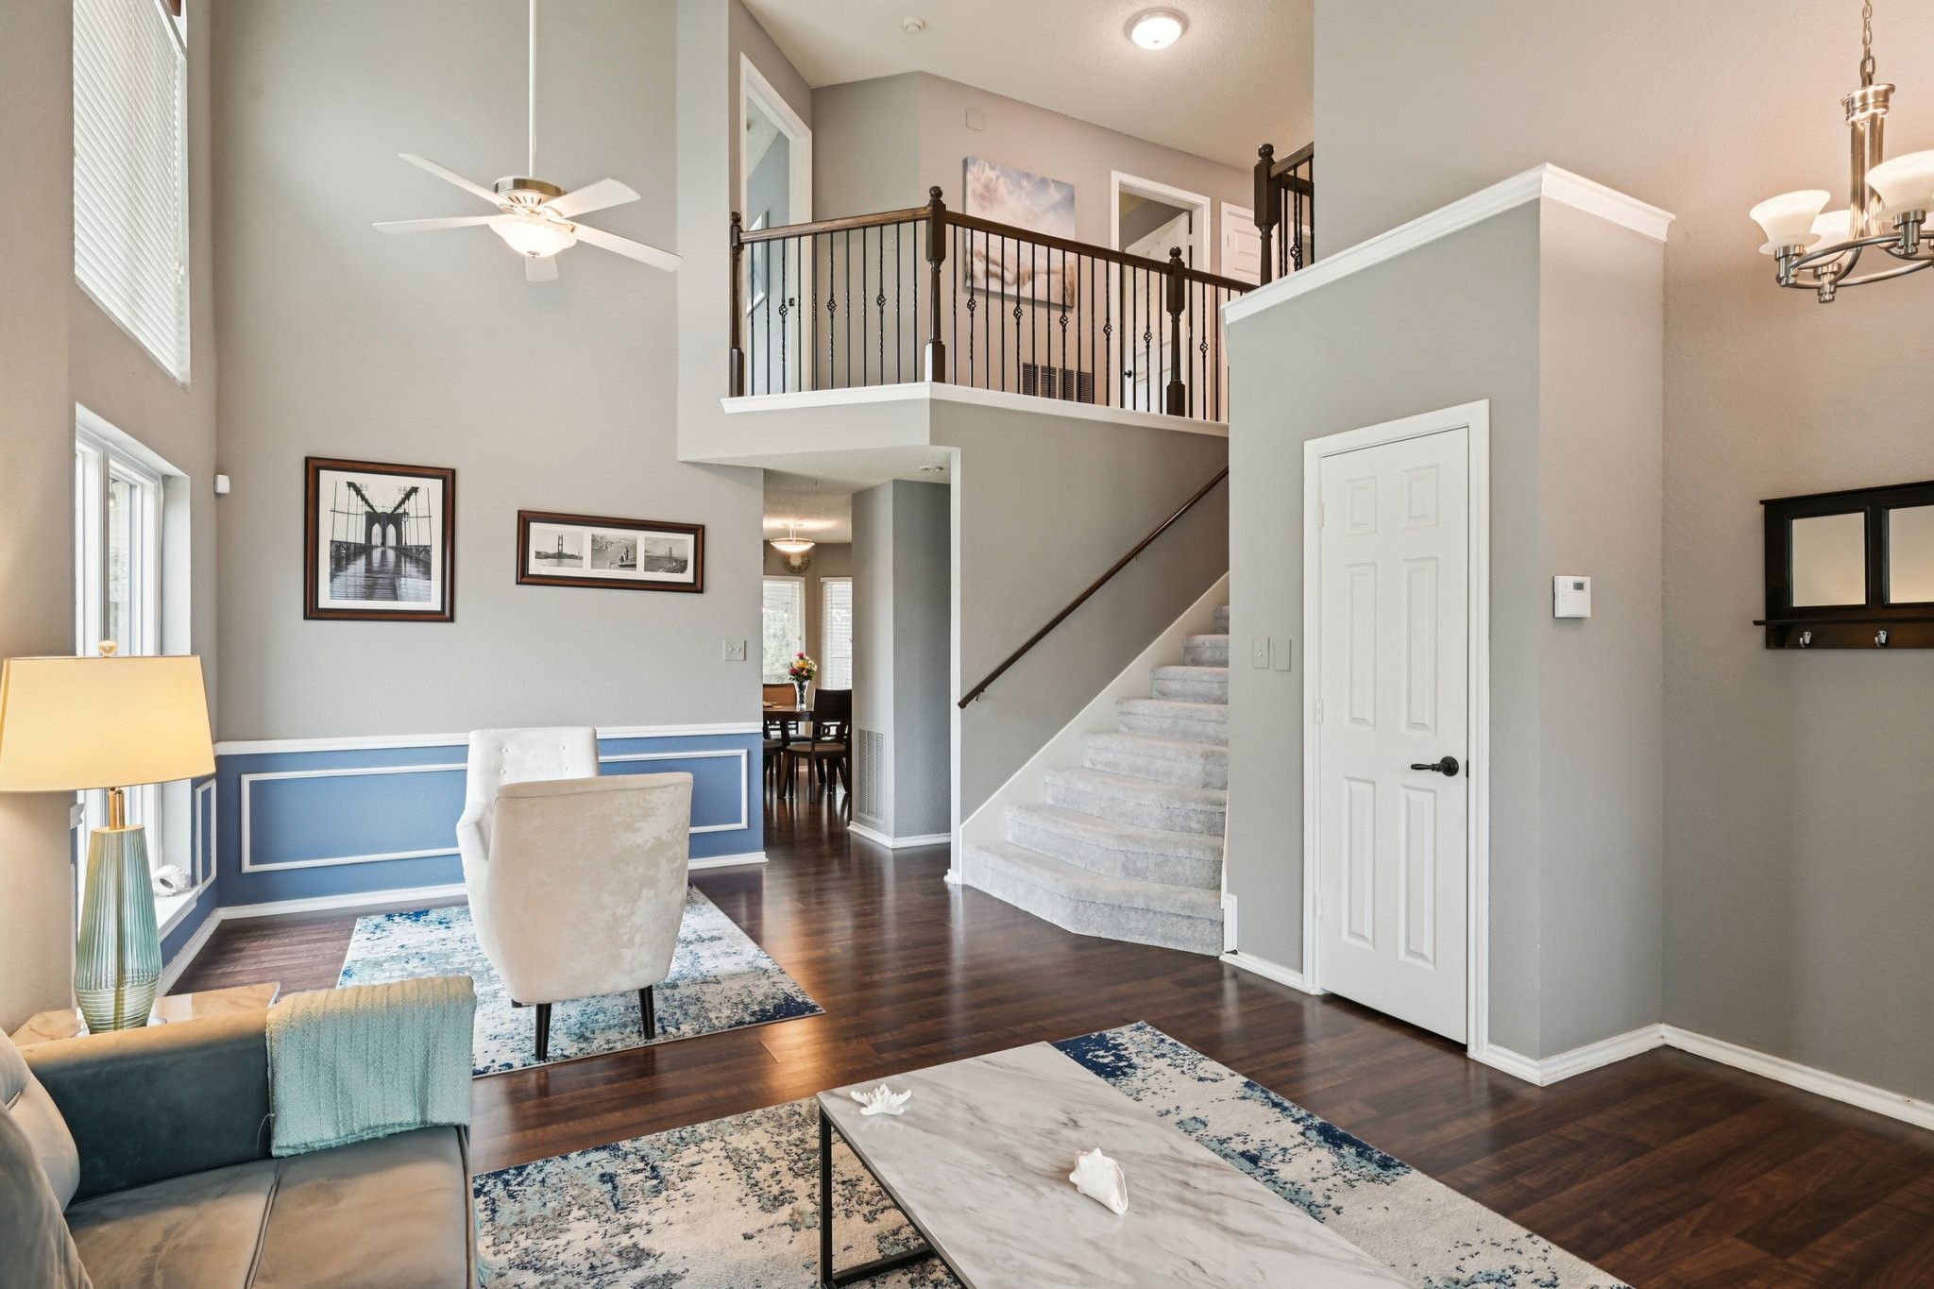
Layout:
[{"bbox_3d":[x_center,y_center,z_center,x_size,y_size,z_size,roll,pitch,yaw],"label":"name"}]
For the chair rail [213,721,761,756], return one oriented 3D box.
[{"bbox_3d":[-2.444,0.511,5.319,2.710,0.068,0.035,0,0,-28],"label":"chair rail"}]

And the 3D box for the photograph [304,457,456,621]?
[{"bbox_3d":[-3.027,-0.531,5.007,0.670,0.825,0.035,0,0,-28],"label":"photograph"}]

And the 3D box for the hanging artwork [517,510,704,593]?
[{"bbox_3d":[-2.018,-0.523,5.552,1.025,0.410,0.035,0,0,-28],"label":"hanging artwork"}]

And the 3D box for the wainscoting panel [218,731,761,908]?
[{"bbox_3d":[-2.444,0.907,5.327,2.720,0.755,0.030,0,0,-28],"label":"wainscoting panel"}]

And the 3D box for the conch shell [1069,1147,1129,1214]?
[{"bbox_3d":[0.218,0.894,1.620,0.075,0.057,0.115,0,0,-34],"label":"conch shell"}]

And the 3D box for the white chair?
[{"bbox_3d":[-1.359,0.880,3.374,0.700,0.920,0.800,0,0,-28],"label":"white chair"}]

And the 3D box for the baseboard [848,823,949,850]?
[{"bbox_3d":[-0.448,1.300,6.718,0.500,0.080,0.760,0,0,-28],"label":"baseboard"}]

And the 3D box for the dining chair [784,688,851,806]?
[{"bbox_3d":[-1.245,0.861,8.383,0.470,0.970,0.550,0,0,-32],"label":"dining chair"}]

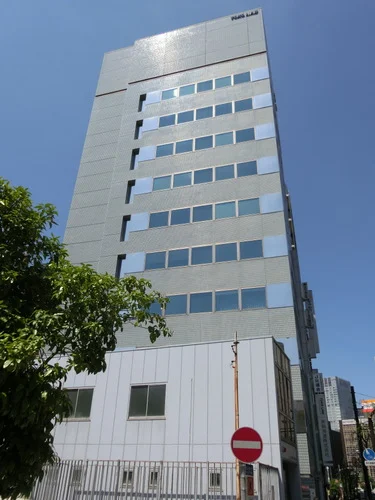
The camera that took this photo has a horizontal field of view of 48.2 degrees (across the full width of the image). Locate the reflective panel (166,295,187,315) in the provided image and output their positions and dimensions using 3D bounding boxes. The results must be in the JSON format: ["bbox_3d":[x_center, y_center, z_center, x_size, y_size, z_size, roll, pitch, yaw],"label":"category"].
[{"bbox_3d":[-0.673,3.429,26.121,1.430,1.291,0.120,-7,-32,15],"label":"reflective panel"}]

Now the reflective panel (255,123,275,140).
[{"bbox_3d":[6.051,-9.230,32.651,1.540,1.505,0.100,-7,-32,15],"label":"reflective panel"}]

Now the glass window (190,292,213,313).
[{"bbox_3d":[0.825,3.143,25.024,1.415,1.293,0.100,-7,-32,15],"label":"glass window"}]

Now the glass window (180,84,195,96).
[{"bbox_3d":[-0.036,-13.601,35.674,1.415,1.293,0.100,-7,-32,15],"label":"glass window"}]

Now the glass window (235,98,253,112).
[{"bbox_3d":[4.660,-12.065,34.851,1.517,1.351,0.100,-7,-32,15],"label":"glass window"}]

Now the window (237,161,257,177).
[{"bbox_3d":[4.254,-5.785,29.985,1.382,1.275,0.150,-7,-32,15],"label":"window"}]

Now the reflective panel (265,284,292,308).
[{"bbox_3d":[5.414,2.679,24.537,1.462,1.528,0.120,-7,-32,15],"label":"reflective panel"}]

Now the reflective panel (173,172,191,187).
[{"bbox_3d":[-0.367,-5.240,31.191,1.382,1.275,0.150,-7,-32,15],"label":"reflective panel"}]

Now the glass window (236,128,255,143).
[{"bbox_3d":[4.367,-8.672,31.719,1.382,1.275,0.150,-7,-32,15],"label":"glass window"}]

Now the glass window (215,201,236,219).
[{"bbox_3d":[2.547,-2.684,28.043,1.415,1.293,0.100,-7,-32,15],"label":"glass window"}]

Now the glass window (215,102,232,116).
[{"bbox_3d":[2.870,-11.147,33.168,1.415,1.293,0.100,-7,-32,15],"label":"glass window"}]

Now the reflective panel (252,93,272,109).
[{"bbox_3d":[5.995,-11.819,33.344,1.462,1.528,0.120,-7,-32,15],"label":"reflective panel"}]

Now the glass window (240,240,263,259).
[{"bbox_3d":[3.946,-0.046,25.935,1.415,1.293,0.100,-7,-32,15],"label":"glass window"}]

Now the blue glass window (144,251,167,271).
[{"bbox_3d":[-2.133,0.716,28.124,1.382,1.275,0.150,-7,-32,15],"label":"blue glass window"}]

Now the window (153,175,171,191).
[{"bbox_3d":[-1.995,-5.285,32.972,1.517,1.351,0.100,-7,-32,15],"label":"window"}]

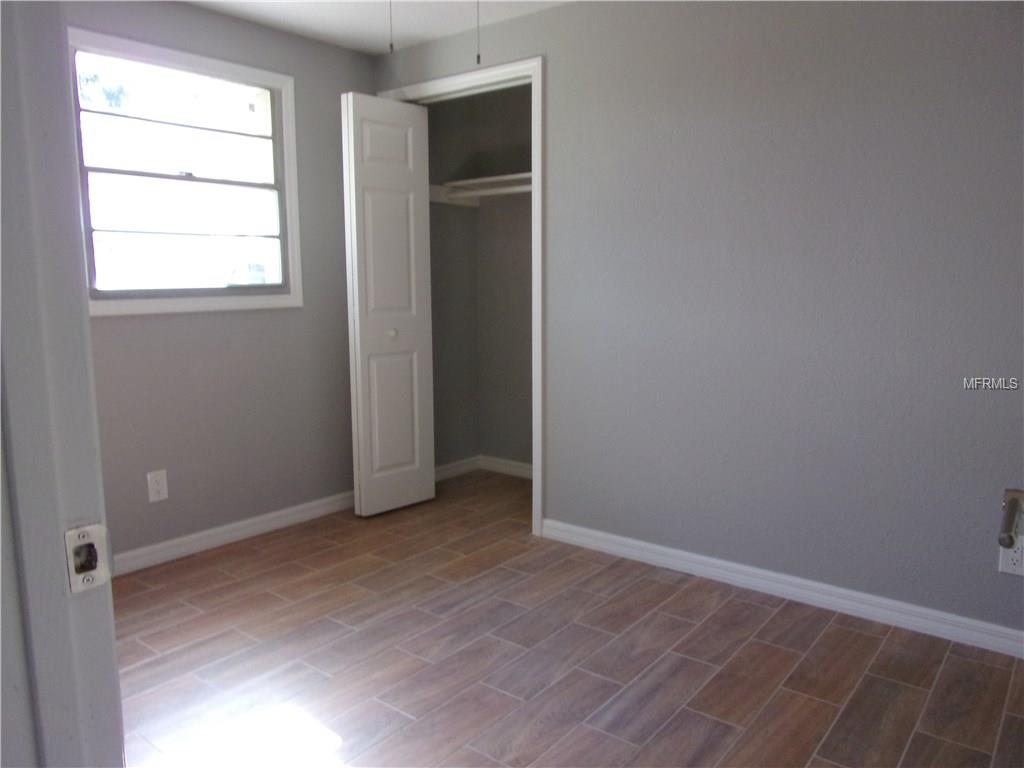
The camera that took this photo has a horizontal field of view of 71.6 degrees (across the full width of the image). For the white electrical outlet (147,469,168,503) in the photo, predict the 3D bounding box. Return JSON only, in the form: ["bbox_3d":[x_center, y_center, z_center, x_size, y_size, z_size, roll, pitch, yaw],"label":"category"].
[{"bbox_3d":[-1.462,0.421,2.931,0.010,0.119,0.074,6,10,39],"label":"white electrical outlet"}]

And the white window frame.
[{"bbox_3d":[-1.339,-0.830,2.975,0.100,1.034,0.984,6,10,39],"label":"white window frame"}]

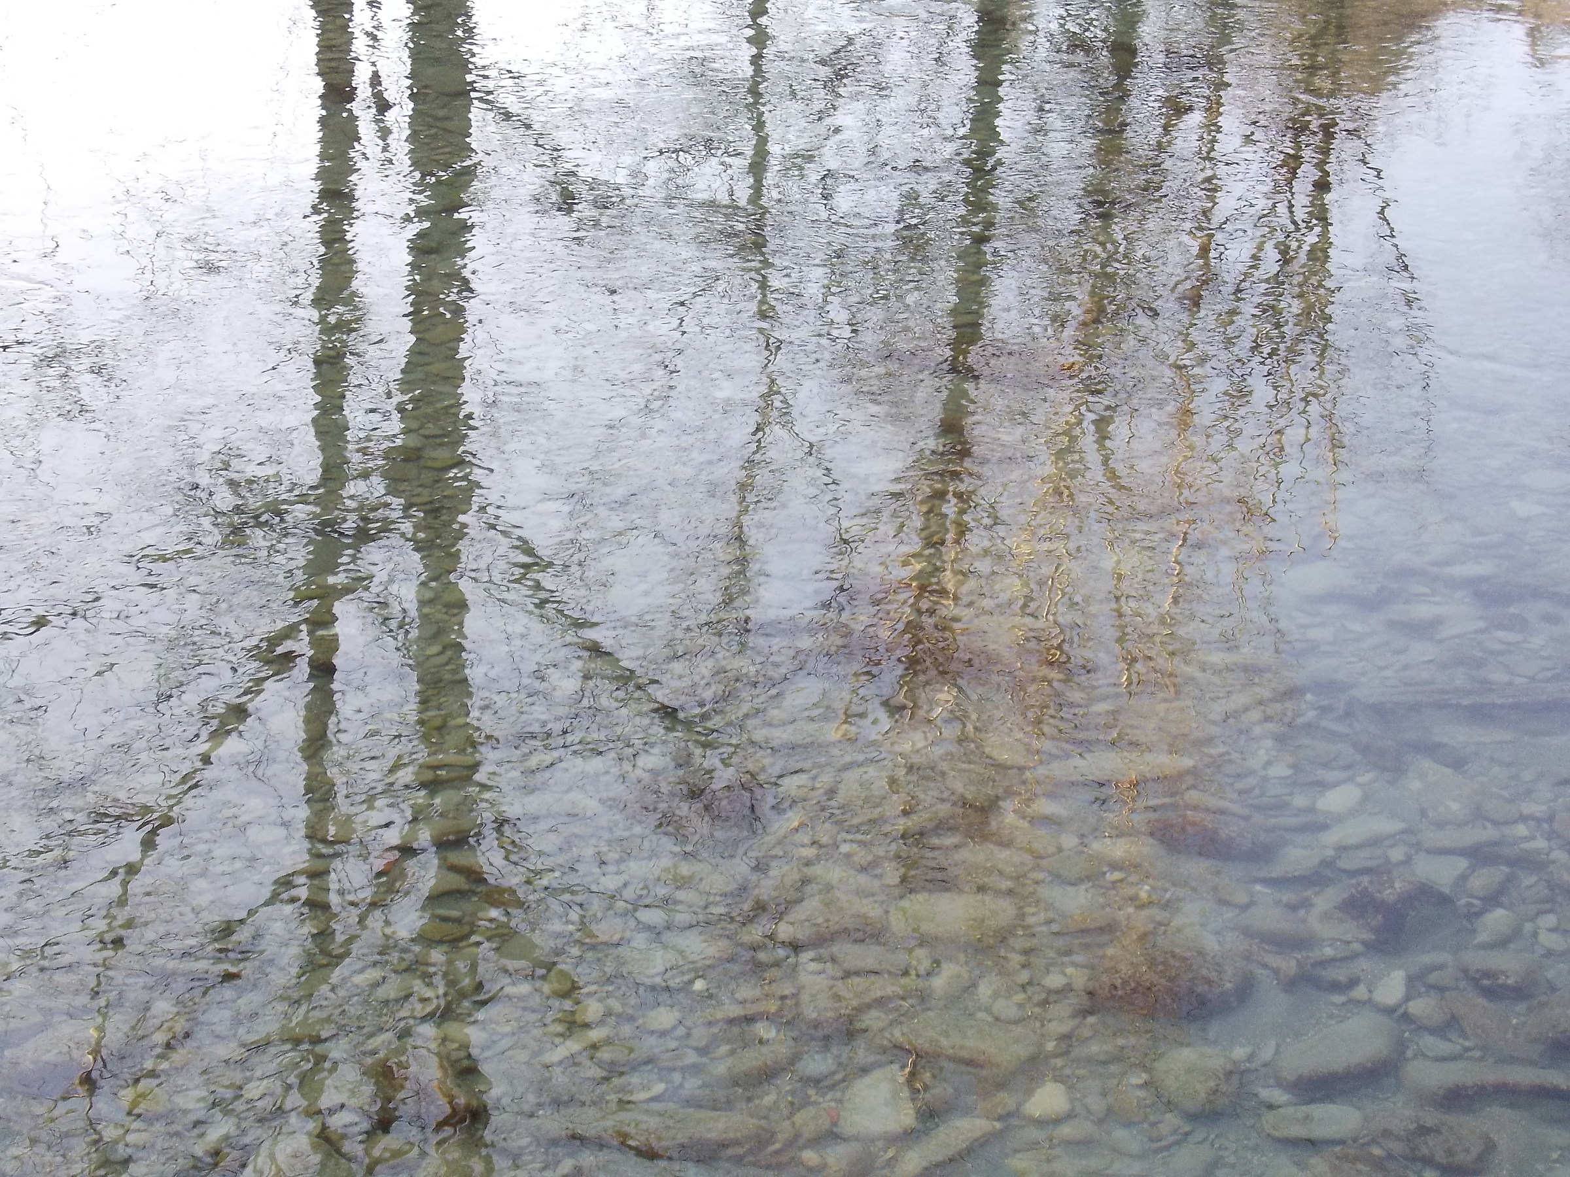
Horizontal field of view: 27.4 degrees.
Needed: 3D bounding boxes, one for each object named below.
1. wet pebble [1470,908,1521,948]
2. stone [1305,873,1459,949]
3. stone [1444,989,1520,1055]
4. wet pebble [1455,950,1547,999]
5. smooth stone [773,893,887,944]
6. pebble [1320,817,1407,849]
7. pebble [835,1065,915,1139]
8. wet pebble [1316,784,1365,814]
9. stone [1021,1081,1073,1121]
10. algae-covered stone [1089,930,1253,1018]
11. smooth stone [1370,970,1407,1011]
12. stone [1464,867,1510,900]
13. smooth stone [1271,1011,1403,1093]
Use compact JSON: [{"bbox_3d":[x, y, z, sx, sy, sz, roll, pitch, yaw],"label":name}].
[{"bbox_3d":[0.993,0.475,4.498,0.068,0.040,0.078,-9,26,-18],"label":"wet pebble"},{"bbox_3d":[0.833,0.450,4.495,0.205,0.079,0.127,0,20,0],"label":"stone"},{"bbox_3d":[0.911,0.570,4.221,0.068,0.042,0.135,-11,23,-28],"label":"stone"},{"bbox_3d":[0.965,0.520,4.343,0.122,0.051,0.073,1,20,3],"label":"wet pebble"},{"bbox_3d":[0.065,0.464,4.499,0.154,0.051,0.092,-2,20,-5],"label":"smooth stone"},{"bbox_3d":[0.853,0.361,4.745,0.138,0.038,0.068,-9,26,-18],"label":"pebble"},{"bbox_3d":[0.113,0.641,4.015,0.098,0.049,0.122,3,20,8],"label":"pebble"},{"bbox_3d":[0.849,0.322,4.916,0.075,0.032,0.062,-5,21,-14],"label":"wet pebble"},{"bbox_3d":[0.327,0.641,4.032,0.065,0.037,0.055,-2,20,-5],"label":"stone"},{"bbox_3d":[0.517,0.517,4.320,0.222,0.110,0.138,0,25,0],"label":"algae-covered stone"},{"bbox_3d":[0.811,0.540,4.323,0.049,0.028,0.069,5,21,14],"label":"smooth stone"},{"bbox_3d":[1.006,0.423,4.613,0.067,0.035,0.069,-6,26,-14],"label":"stone"},{"bbox_3d":[0.709,0.596,4.126,0.176,0.057,0.107,-10,22,-26],"label":"smooth stone"}]

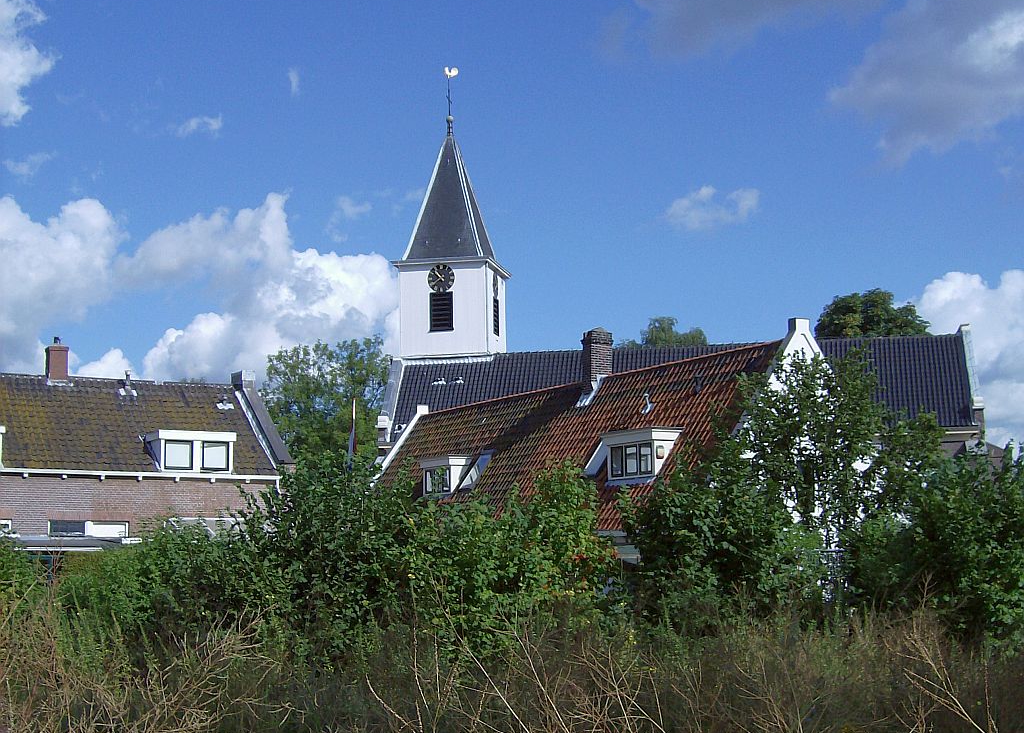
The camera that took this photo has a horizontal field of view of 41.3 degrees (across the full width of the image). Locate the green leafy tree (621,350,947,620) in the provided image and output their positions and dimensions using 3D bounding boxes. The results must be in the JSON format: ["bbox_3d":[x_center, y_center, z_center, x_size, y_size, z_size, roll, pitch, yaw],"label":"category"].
[{"bbox_3d":[4.007,1.844,19.421,4.600,4.160,4.000,-2,-8,11],"label":"green leafy tree"}]

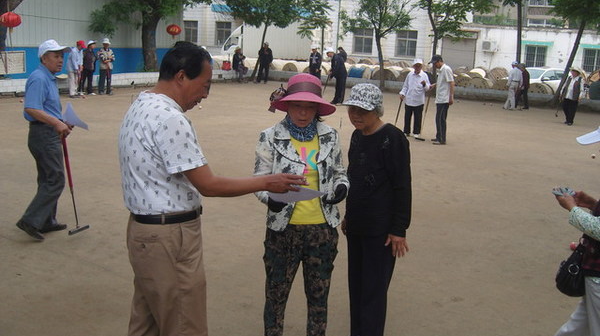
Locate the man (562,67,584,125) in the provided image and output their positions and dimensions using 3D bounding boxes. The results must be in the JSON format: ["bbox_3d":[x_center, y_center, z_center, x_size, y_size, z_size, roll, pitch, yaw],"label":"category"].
[{"bbox_3d":[7.813,-2.046,16.866,0.660,1.635,0.420,9,13,29],"label":"man"}]

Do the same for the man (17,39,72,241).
[{"bbox_3d":[-2.288,-0.251,5.268,0.550,1.740,0.460,1,12,-7],"label":"man"}]

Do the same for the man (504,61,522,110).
[{"bbox_3d":[7.464,-2.875,20.602,0.530,1.664,0.550,-9,16,-44],"label":"man"}]

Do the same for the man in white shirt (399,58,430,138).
[{"bbox_3d":[2.465,-1.504,12.579,0.620,1.660,0.420,2,12,-2],"label":"man in white shirt"}]

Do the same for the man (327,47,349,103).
[{"bbox_3d":[1.217,-2.917,18.634,0.580,1.718,0.500,-1,12,-17],"label":"man"}]

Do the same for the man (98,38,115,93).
[{"bbox_3d":[-5.973,-3.125,18.191,0.540,1.732,0.380,0,12,-11],"label":"man"}]

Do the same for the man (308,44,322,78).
[{"bbox_3d":[0.577,-3.922,22.973,0.500,1.710,0.360,3,12,4],"label":"man"}]

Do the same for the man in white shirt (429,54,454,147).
[{"bbox_3d":[2.784,-1.335,11.596,0.450,1.735,0.500,-2,13,-22],"label":"man in white shirt"}]

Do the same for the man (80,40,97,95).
[{"bbox_3d":[-6.621,-3.134,18.449,0.380,1.660,0.500,10,14,31],"label":"man"}]

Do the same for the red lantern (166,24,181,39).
[{"bbox_3d":[-5.127,-5.543,24.000,0.600,0.610,0.600,2,12,-1],"label":"red lantern"}]

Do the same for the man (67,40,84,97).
[{"bbox_3d":[-6.717,-2.970,17.632,0.500,1.650,0.480,7,13,22],"label":"man"}]

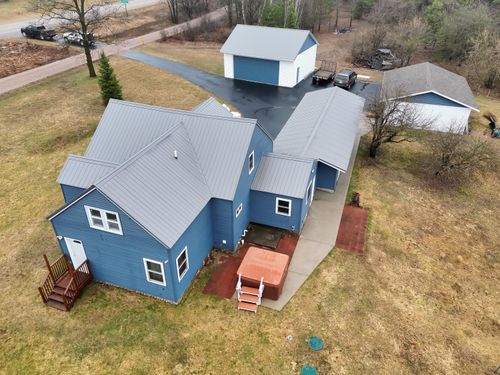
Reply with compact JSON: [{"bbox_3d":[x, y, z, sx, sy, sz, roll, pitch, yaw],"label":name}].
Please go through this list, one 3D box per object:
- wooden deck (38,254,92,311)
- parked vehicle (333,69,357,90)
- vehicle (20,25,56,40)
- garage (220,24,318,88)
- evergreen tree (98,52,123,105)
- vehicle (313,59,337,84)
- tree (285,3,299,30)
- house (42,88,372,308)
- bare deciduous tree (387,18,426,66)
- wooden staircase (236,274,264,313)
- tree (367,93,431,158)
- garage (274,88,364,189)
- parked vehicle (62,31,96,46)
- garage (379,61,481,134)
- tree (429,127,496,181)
[{"bbox_3d":[-8.294,4.144,15.547,1.400,1.750,1.900,11,35,16],"label":"wooden deck"},{"bbox_3d":[11.656,-13.469,42.058,1.900,1.650,4.500,13,35,19],"label":"parked vehicle"},{"bbox_3d":[-37.069,-26.962,60.621,6.000,1.900,2.000,7,34,11],"label":"vehicle"},{"bbox_3d":[2.827,-17.405,44.493,10.100,5.550,9.600,16,36,23],"label":"garage"},{"bbox_3d":[-15.280,-11.712,37.666,2.401,5.536,2.401,11,34,16],"label":"evergreen tree"},{"bbox_3d":[9.451,-14.416,43.269,2.000,1.900,3.800,14,35,20],"label":"vehicle"},{"bbox_3d":[10.127,-40.562,82.639,3.468,6.670,3.468,11,34,16],"label":"tree"},{"bbox_3d":[-0.315,-4.287,25.311,15.308,6.363,26.947,11,34,16],"label":"house"},{"bbox_3d":[22.217,-20.793,49.377,5.200,6.600,5.200,16,36,23],"label":"bare deciduous tree"},{"bbox_3d":[0.034,4.850,15.773,1.067,1.094,1.201,11,34,16],"label":"wooden staircase"},{"bbox_3d":[10.708,-4.254,25.216,4.500,4.700,4.300,11,35,16],"label":"tree"},{"bbox_3d":[6.069,-4.887,29.404,5.649,3.095,15.541,11,34,16],"label":"garage"},{"bbox_3d":[-27.867,-23.990,56.008,5.000,1.750,1.900,10,34,14],"label":"parked vehicle"},{"bbox_3d":[18.904,-10.332,37.630,8.786,3.695,12.236,12,34,18],"label":"garage"},{"bbox_3d":[15.647,-2.663,25.649,4.536,3.468,4.536,11,34,16],"label":"tree"}]

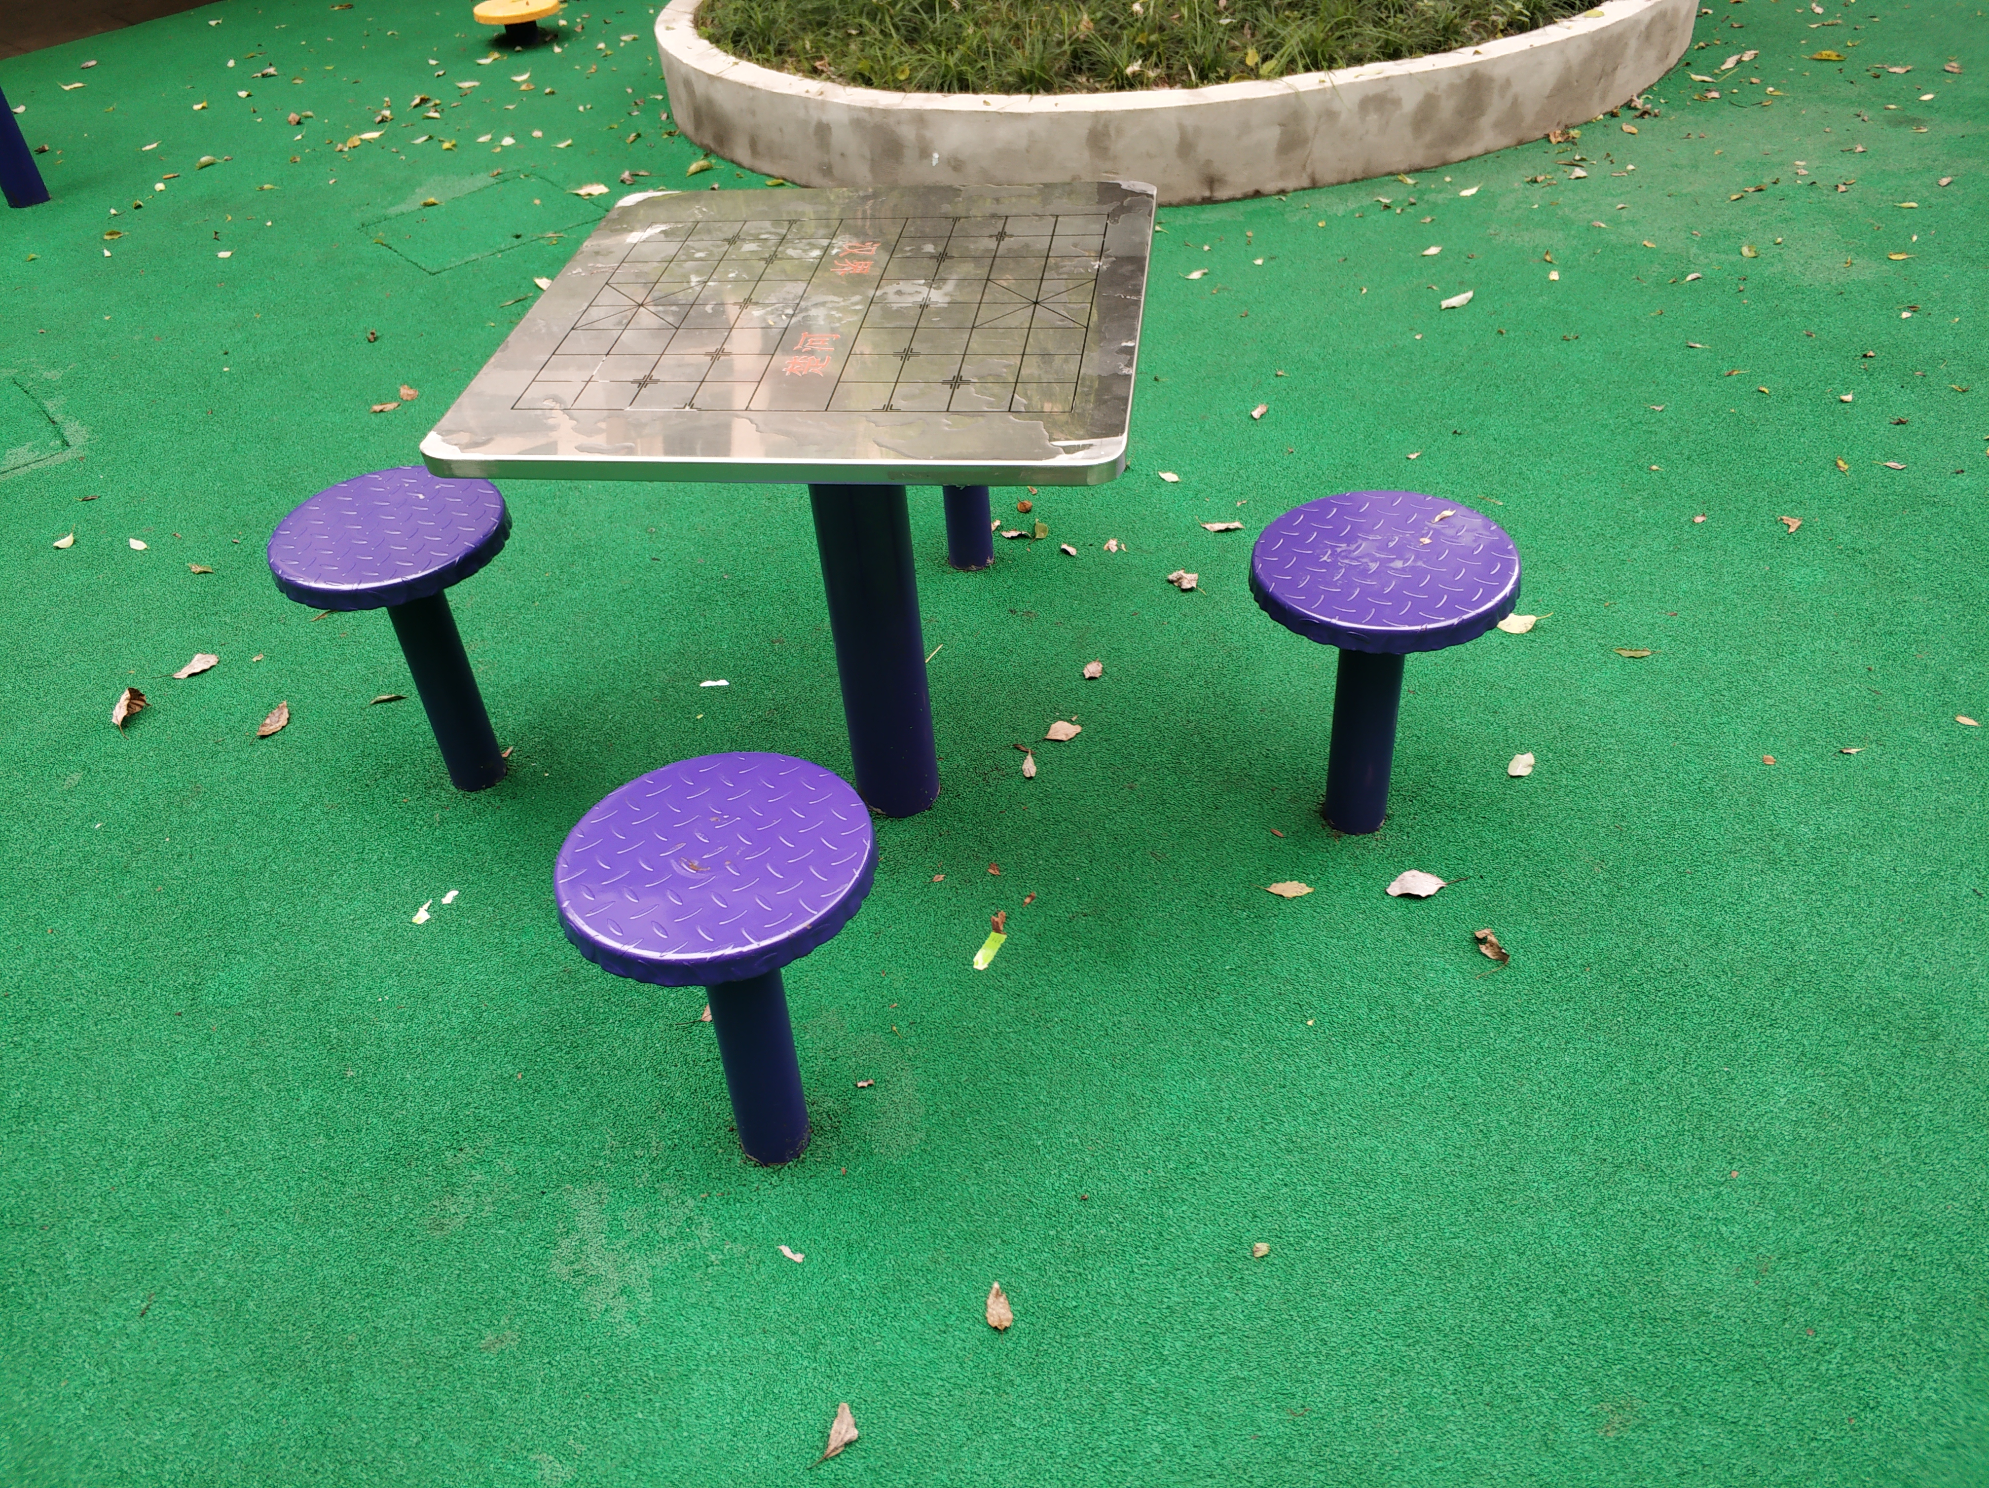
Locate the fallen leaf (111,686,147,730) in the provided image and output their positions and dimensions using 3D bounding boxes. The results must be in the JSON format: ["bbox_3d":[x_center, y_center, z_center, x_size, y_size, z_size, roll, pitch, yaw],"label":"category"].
[{"bbox_3d":[-1.368,-0.055,2.453,0.039,0.030,0.059,17,45,23],"label":"fallen leaf"}]

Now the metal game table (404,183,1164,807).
[{"bbox_3d":[-0.160,-0.213,1.977,0.699,0.736,0.693,2,41,8],"label":"metal game table"}]

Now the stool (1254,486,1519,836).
[{"bbox_3d":[0.476,-0.062,1.965,0.310,0.427,0.310,-5,40,0],"label":"stool"}]

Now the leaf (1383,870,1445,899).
[{"bbox_3d":[0.545,0.181,2.002,0.079,0.016,0.045,-7,40,-3],"label":"leaf"}]

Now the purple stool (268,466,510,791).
[{"bbox_3d":[-0.782,-0.116,2.183,0.310,0.438,0.310,-5,40,0],"label":"purple stool"}]

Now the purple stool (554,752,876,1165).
[{"bbox_3d":[-0.254,0.276,1.617,0.310,0.434,0.310,-5,40,0],"label":"purple stool"}]

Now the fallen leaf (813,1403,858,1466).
[{"bbox_3d":[-0.146,0.668,1.494,0.030,0.014,0.064,13,43,19],"label":"fallen leaf"}]

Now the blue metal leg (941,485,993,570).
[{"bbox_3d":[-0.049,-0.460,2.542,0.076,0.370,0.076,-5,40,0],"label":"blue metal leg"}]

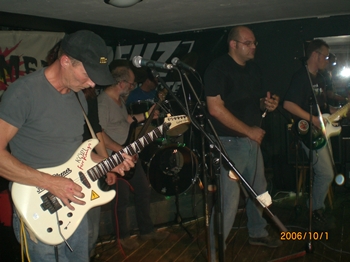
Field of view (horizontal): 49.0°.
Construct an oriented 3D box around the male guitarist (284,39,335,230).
[{"bbox_3d":[1.308,0.035,3.660,0.380,1.758,0.520,4,9,38],"label":"male guitarist"}]

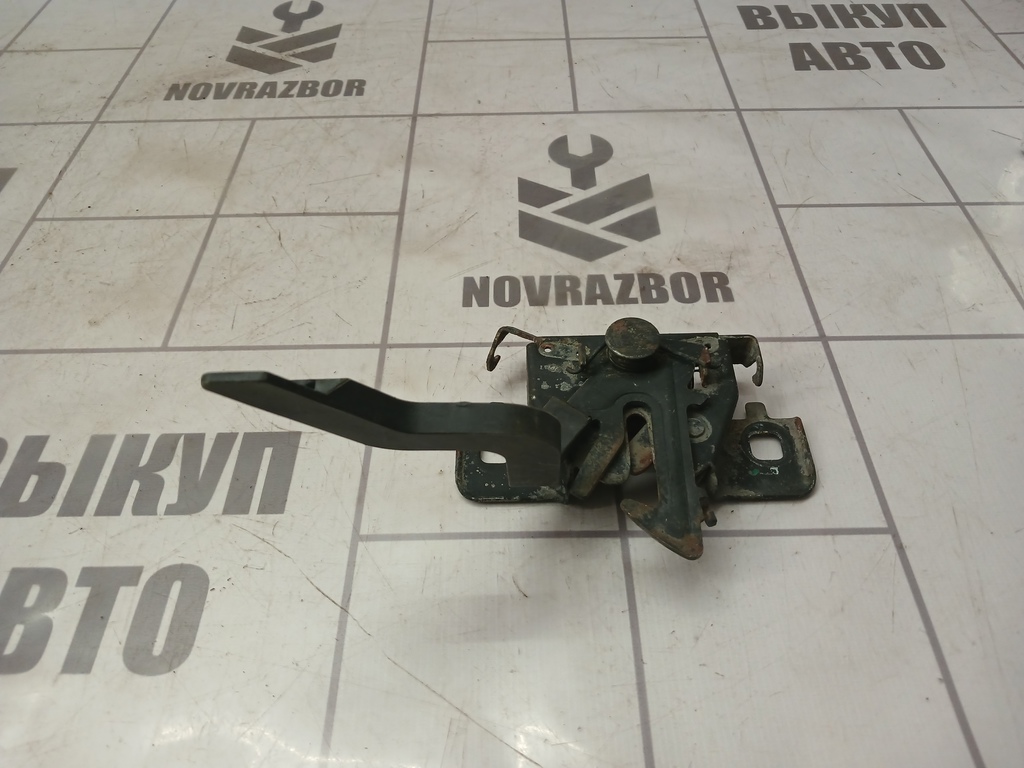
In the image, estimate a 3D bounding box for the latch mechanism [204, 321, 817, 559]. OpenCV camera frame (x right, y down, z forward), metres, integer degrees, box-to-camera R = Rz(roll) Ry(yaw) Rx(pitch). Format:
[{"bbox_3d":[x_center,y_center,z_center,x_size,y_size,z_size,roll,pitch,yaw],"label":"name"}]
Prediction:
[{"bbox_3d":[0.010,0.003,0.300,0.219,0.072,0.114,-1,48,0],"label":"latch mechanism"}]

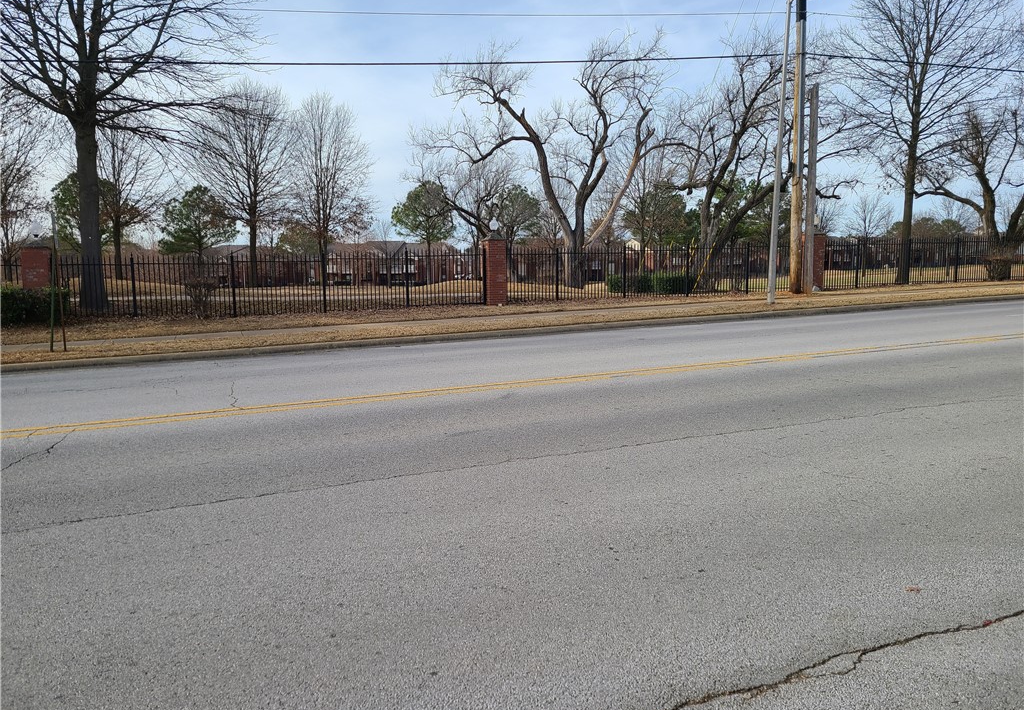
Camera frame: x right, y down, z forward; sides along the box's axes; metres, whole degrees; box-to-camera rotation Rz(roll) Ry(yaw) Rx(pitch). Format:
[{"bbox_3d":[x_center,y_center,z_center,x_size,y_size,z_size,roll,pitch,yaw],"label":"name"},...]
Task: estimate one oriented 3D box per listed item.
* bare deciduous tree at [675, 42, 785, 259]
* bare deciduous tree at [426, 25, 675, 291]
[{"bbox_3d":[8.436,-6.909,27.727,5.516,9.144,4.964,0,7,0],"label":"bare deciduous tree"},{"bbox_3d":[1.695,-7.701,30.672,10.050,10.028,8.542,0,7,0],"label":"bare deciduous tree"}]

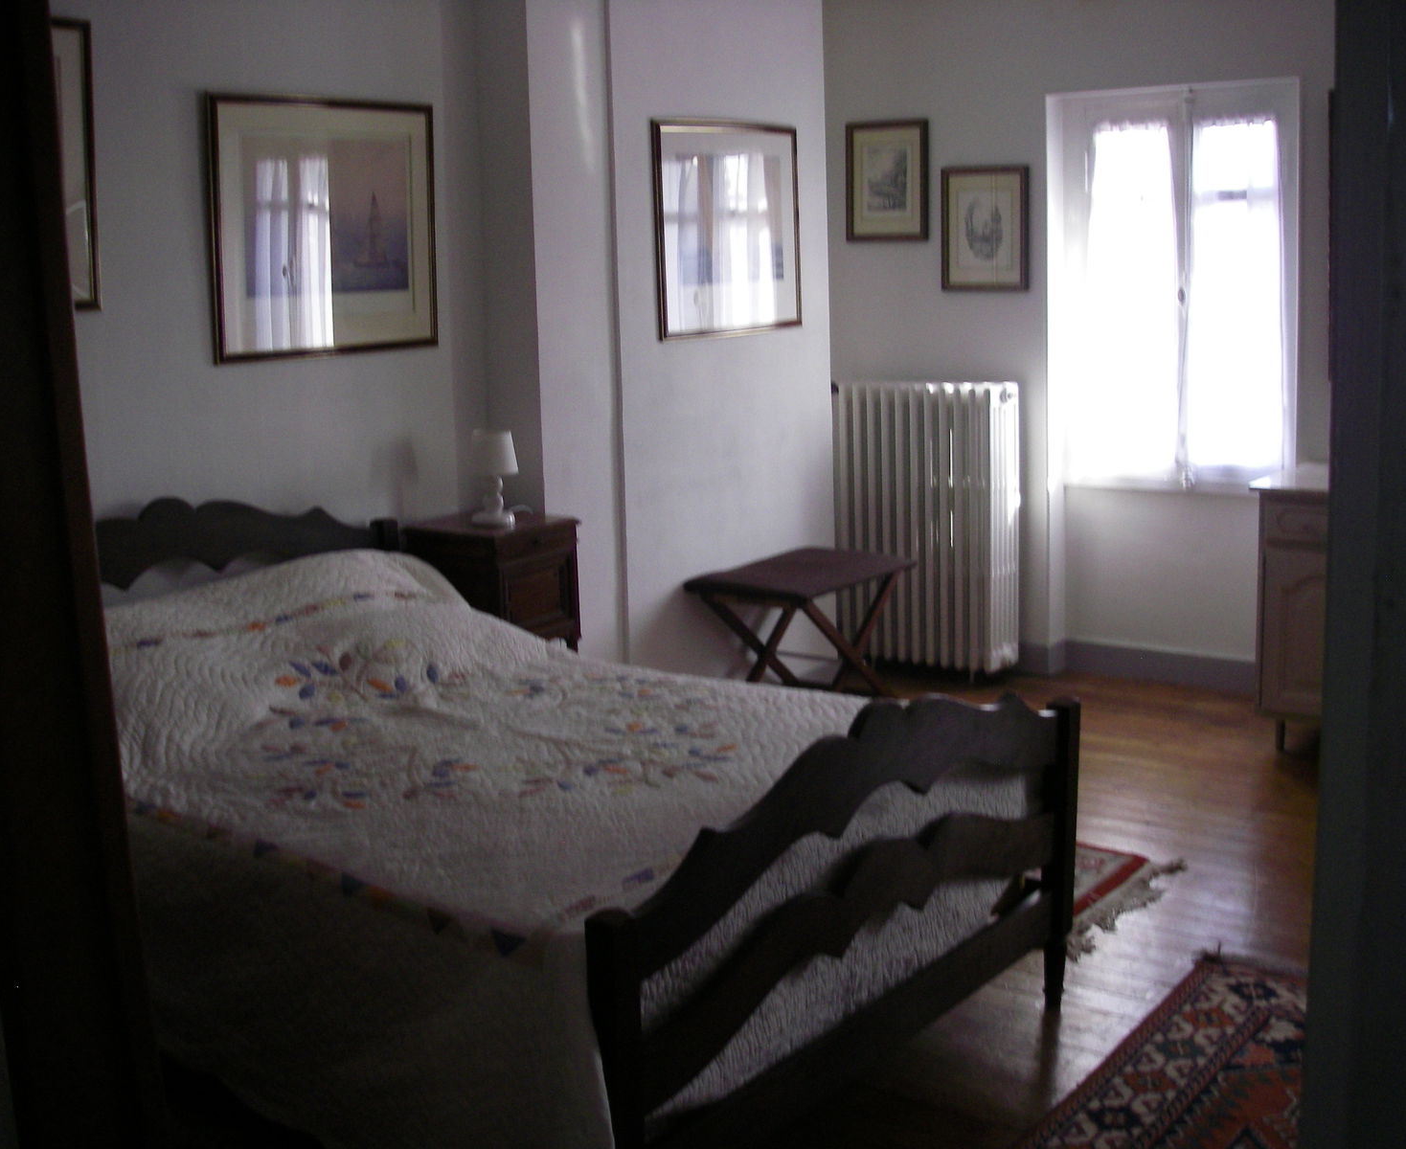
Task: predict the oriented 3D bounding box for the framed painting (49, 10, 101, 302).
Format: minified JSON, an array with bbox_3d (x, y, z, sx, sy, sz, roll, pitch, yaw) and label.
[{"bbox_3d":[-1.627,-0.866,3.559,0.027,0.648,0.682,7,14,39],"label":"framed painting"}]

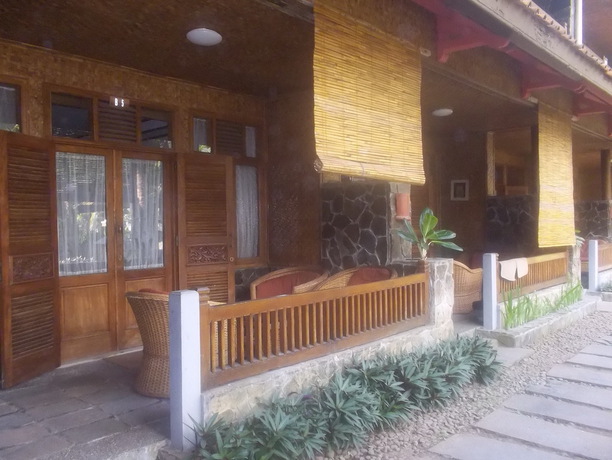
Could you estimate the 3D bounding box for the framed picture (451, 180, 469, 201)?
[{"bbox_3d":[2.781,-0.708,9.266,0.338,0.369,0.030,0,1,44],"label":"framed picture"}]

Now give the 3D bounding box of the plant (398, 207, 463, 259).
[{"bbox_3d":[1.310,0.037,5.400,0.590,0.560,0.560,0,3,0],"label":"plant"}]

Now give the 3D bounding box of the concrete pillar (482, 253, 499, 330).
[{"bbox_3d":[2.200,0.725,6.118,0.130,0.903,0.130,0,1,44],"label":"concrete pillar"}]

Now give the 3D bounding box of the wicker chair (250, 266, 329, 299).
[{"bbox_3d":[-0.131,0.812,5.278,0.715,0.819,0.728,0,1,44],"label":"wicker chair"}]

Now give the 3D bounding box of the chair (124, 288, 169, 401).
[{"bbox_3d":[-1.062,0.891,4.287,0.680,0.800,0.670,-3,4,-44],"label":"chair"}]

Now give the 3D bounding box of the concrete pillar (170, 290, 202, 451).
[{"bbox_3d":[-0.773,0.893,3.307,0.127,1.017,0.125,-3,4,-44],"label":"concrete pillar"}]

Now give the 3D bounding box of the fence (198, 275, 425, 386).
[{"bbox_3d":[0.253,0.740,4.278,2.640,0.533,0.070,-3,4,-44],"label":"fence"}]

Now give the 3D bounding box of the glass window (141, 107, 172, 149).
[{"bbox_3d":[-1.555,-1.072,5.359,0.367,0.408,0.050,-3,4,-44],"label":"glass window"}]

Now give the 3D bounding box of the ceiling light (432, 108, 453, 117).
[{"bbox_3d":[1.921,-1.653,7.220,0.290,0.085,0.290,0,3,0],"label":"ceiling light"}]

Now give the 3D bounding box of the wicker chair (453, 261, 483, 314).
[{"bbox_3d":[2.117,0.750,7.301,0.670,0.780,0.670,-3,4,-44],"label":"wicker chair"}]

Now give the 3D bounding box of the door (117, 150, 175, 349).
[{"bbox_3d":[-1.659,0.236,5.333,0.622,2.009,0.060,-3,4,-44],"label":"door"}]

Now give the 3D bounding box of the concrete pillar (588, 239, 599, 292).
[{"bbox_3d":[5.155,0.637,9.227,0.130,0.903,0.130,0,1,44],"label":"concrete pillar"}]

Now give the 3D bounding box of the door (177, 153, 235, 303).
[{"bbox_3d":[-1.099,0.182,5.713,0.650,2.015,0.045,-1,1,-35],"label":"door"}]

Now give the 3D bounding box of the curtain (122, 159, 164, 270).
[{"bbox_3d":[-1.682,-0.151,5.307,0.060,1.151,0.440,0,1,44],"label":"curtain"}]

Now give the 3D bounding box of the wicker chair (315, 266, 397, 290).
[{"bbox_3d":[0.482,0.808,5.000,0.715,0.819,0.728,0,1,44],"label":"wicker chair"}]

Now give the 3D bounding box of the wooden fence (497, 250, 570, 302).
[{"bbox_3d":[3.202,0.605,7.172,0.070,0.520,2.691,0,1,44],"label":"wooden fence"}]

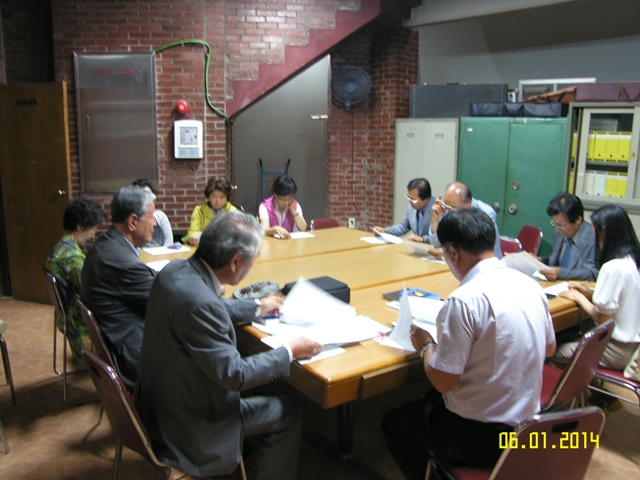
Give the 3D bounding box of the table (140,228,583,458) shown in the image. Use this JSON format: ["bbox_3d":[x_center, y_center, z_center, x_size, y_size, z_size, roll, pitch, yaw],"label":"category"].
[{"bbox_3d":[0.111,0.535,3.123,1.820,0.740,2.300,-7,13,-34],"label":"table"}]

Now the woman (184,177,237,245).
[{"bbox_3d":[-0.902,0.092,4.549,0.500,1.240,0.720,-5,12,-27],"label":"woman"}]

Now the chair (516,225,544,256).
[{"bbox_3d":[1.915,0.276,5.032,0.530,0.800,0.460,-4,12,-25],"label":"chair"}]

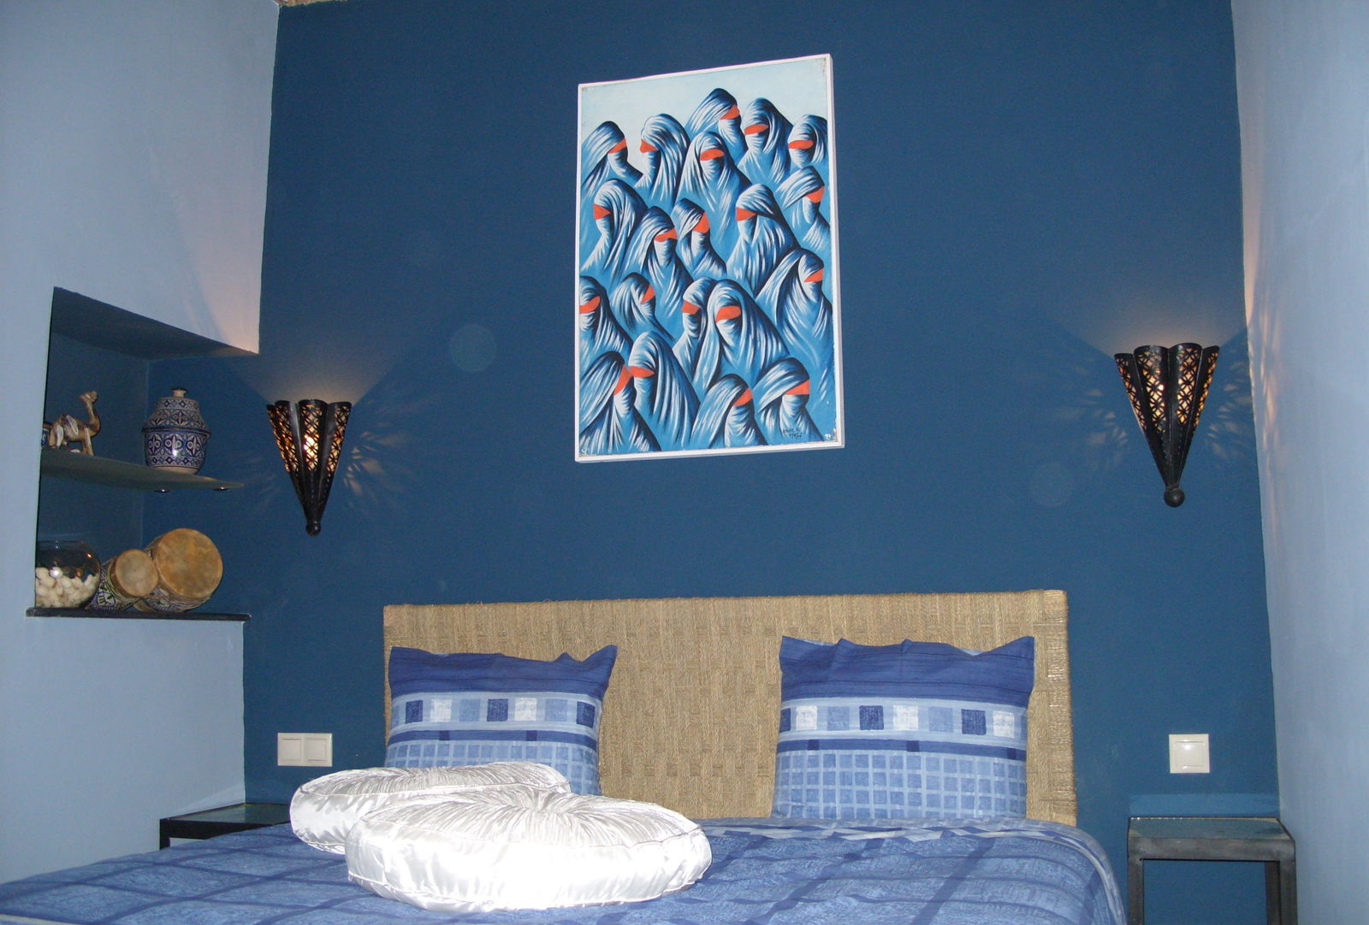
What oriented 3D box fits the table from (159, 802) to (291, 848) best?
[{"bbox_3d":[-1.000,1.121,3.618,0.370,0.540,0.385,-3,-7,16],"label":"table"}]

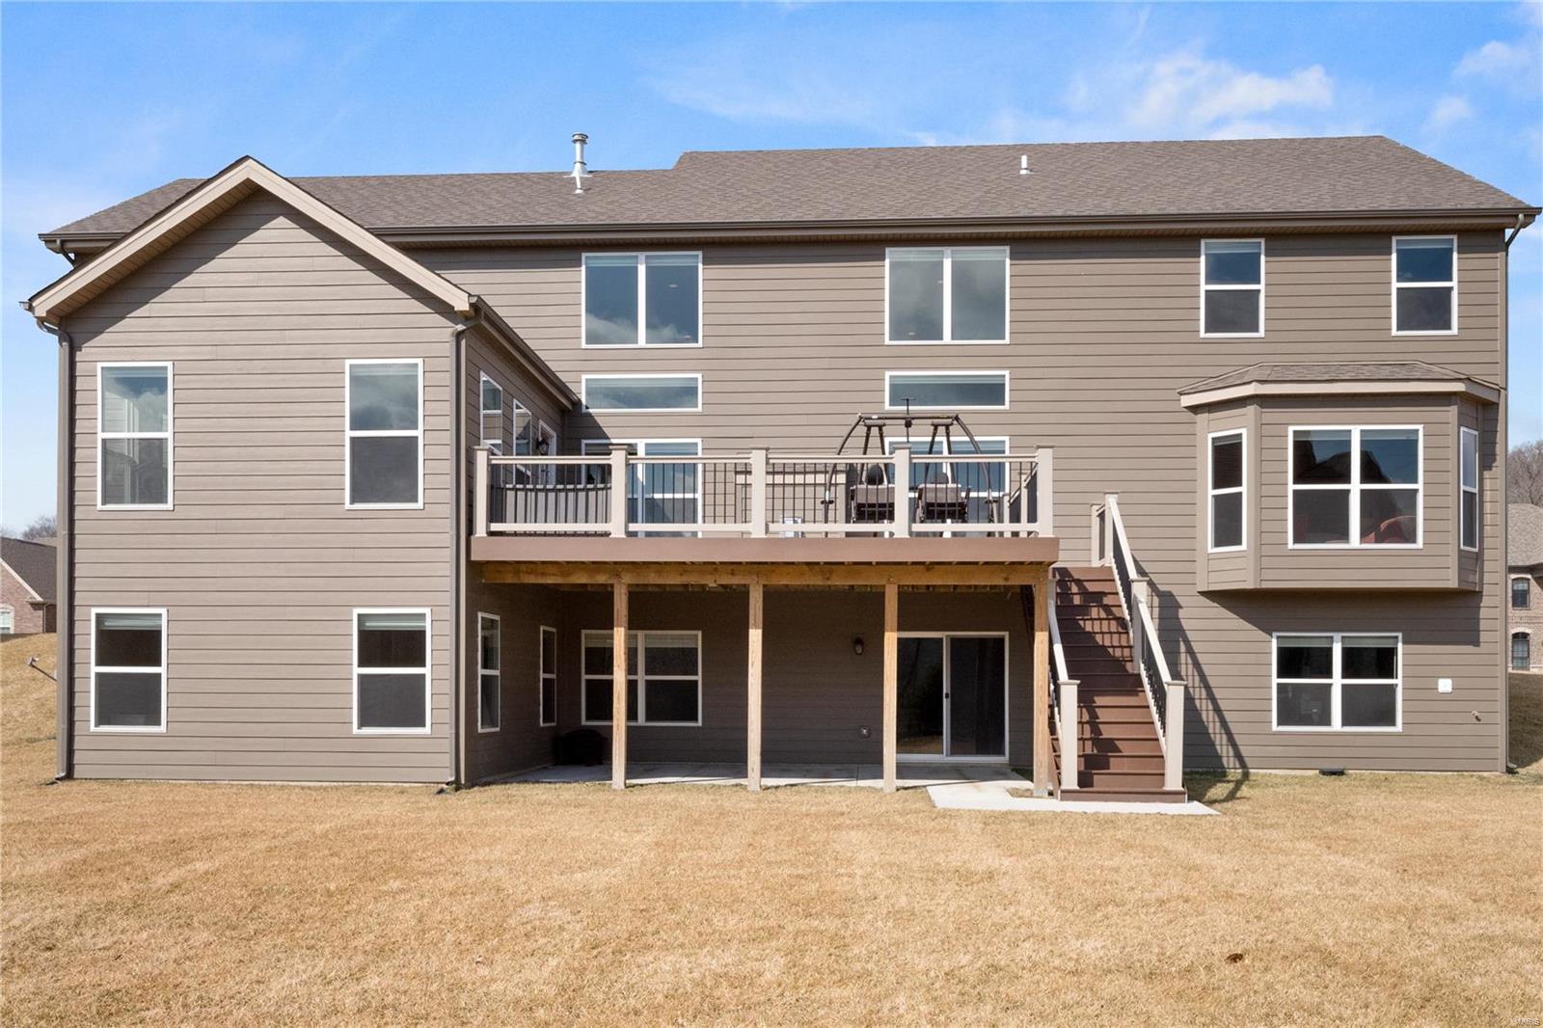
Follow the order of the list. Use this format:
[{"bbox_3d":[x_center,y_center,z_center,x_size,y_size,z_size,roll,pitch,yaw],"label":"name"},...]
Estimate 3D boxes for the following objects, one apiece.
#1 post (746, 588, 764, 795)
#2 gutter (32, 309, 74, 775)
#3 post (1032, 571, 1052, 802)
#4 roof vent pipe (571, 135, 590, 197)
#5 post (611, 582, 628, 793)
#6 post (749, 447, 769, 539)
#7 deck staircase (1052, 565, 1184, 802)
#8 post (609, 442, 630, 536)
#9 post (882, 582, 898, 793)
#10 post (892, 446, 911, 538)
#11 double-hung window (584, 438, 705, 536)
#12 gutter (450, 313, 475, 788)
[{"bbox_3d":[-0.206,2.200,16.300,0.150,2.630,0.150,0,-2,4],"label":"post"},{"bbox_3d":[-8.852,0.416,15.850,0.450,5.770,0.200,0,-2,4],"label":"gutter"},{"bbox_3d":[3.390,2.128,16.100,0.160,2.800,0.160,0,-2,4],"label":"post"},{"bbox_3d":[-3.349,-6.185,22.600,0.310,1.000,0.310,0,-2,4],"label":"roof vent pipe"},{"bbox_3d":[-1.946,2.198,16.400,0.150,2.650,0.150,0,-2,4],"label":"post"},{"bbox_3d":[-0.154,-0.250,15.680,0.230,1.110,0.230,0,-2,4],"label":"post"},{"bbox_3d":[4.230,2.060,16.750,1.500,2.950,3.700,0,-2,4],"label":"deck staircase"},{"bbox_3d":[-1.874,-0.267,15.800,0.230,1.110,0.230,0,-2,4],"label":"post"},{"bbox_3d":[1.496,2.187,16.200,0.150,2.630,0.150,0,-2,4],"label":"post"},{"bbox_3d":[1.582,-0.262,15.550,0.230,1.110,0.230,0,-2,4],"label":"post"},{"bbox_3d":[-2.057,-0.344,20.400,1.900,1.720,0.100,0,-2,4],"label":"double-hung window"},{"bbox_3d":[-3.721,0.436,15.500,0.300,5.750,0.200,0,-2,4],"label":"gutter"}]

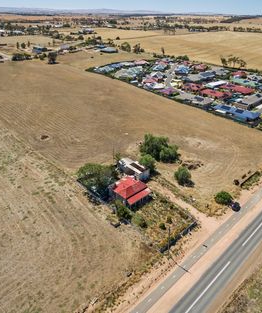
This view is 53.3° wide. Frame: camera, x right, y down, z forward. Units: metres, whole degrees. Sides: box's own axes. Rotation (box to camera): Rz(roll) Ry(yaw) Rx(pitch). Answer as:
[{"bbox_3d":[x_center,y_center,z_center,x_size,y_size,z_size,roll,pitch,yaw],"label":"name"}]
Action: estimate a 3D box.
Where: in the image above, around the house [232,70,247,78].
[{"bbox_3d":[116.230,-87.880,278.580,12.000,5.000,13.000,-18,34,-30],"label":"house"}]

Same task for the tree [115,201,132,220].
[{"bbox_3d":[-2.570,19.050,92.580,6.000,5.800,6.000,0,29,0],"label":"tree"}]

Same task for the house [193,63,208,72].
[{"bbox_3d":[81.750,-104.840,307.150,14.000,4.800,13.000,-23,36,-36],"label":"house"}]

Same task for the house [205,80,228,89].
[{"bbox_3d":[76.800,-64.740,234.030,9.000,4.500,22.000,25,37,38],"label":"house"}]

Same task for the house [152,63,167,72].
[{"bbox_3d":[33.820,-106.200,310.850,13.500,5.000,15.000,7,29,12],"label":"house"}]

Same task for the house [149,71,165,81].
[{"bbox_3d":[28.050,-86.360,274.430,14.000,5.000,15.000,7,29,12],"label":"house"}]

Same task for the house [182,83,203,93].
[{"bbox_3d":[54.700,-61.980,230.190,12.500,5.000,14.500,-18,34,-30],"label":"house"}]

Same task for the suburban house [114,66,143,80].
[{"bbox_3d":[-2.350,-86.930,272.570,20.000,5.000,24.000,15,32,24],"label":"suburban house"}]

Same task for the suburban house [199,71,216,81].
[{"bbox_3d":[78.310,-83.080,267.290,16.000,4.800,12.500,-21,36,-34],"label":"suburban house"}]

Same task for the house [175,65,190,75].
[{"bbox_3d":[59.200,-101.330,301.810,14.500,5.500,15.000,9,30,15],"label":"house"}]

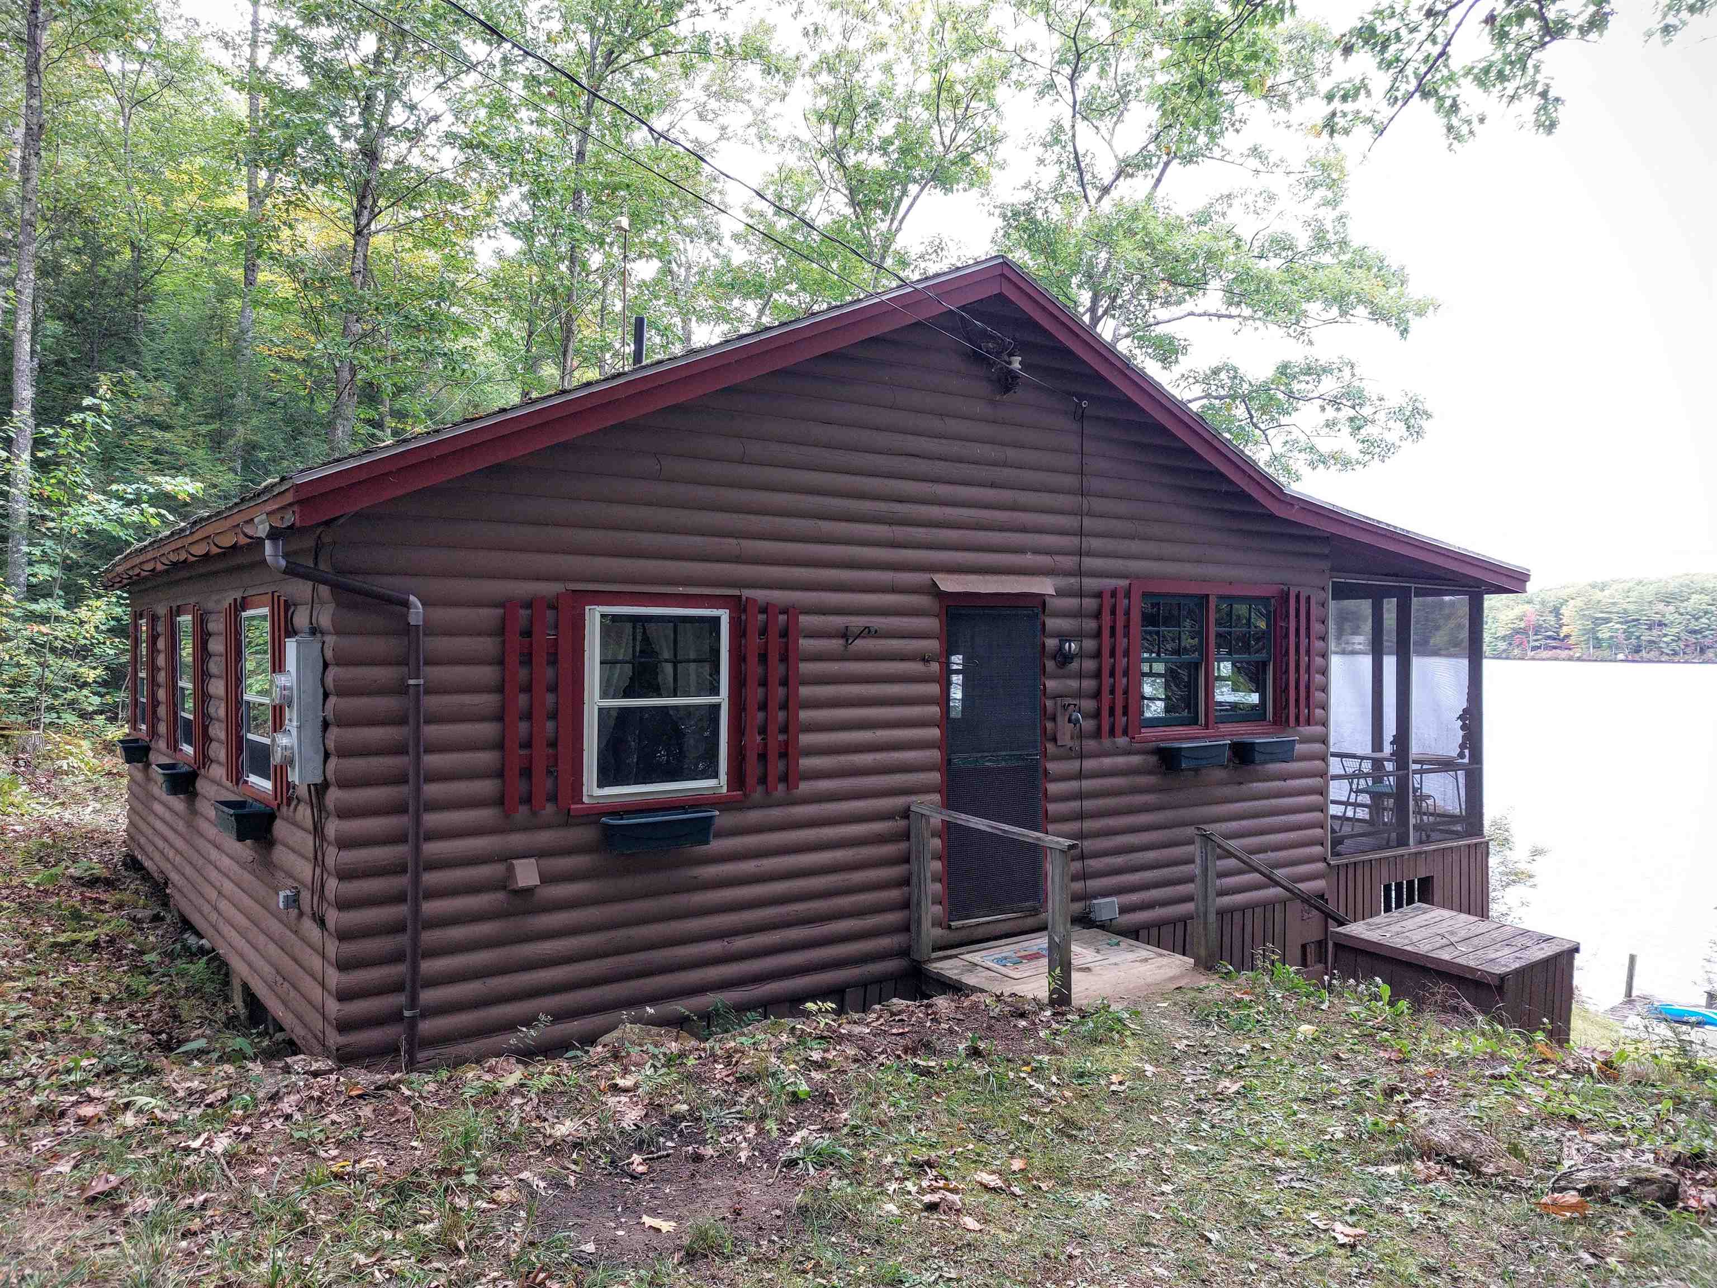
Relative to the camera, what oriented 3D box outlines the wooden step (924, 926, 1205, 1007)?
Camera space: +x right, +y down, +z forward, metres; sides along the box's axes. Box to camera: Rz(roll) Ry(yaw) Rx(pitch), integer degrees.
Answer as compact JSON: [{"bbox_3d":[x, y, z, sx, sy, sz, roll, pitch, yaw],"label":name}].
[{"bbox_3d":[1.182,1.970,7.122,1.550,0.120,0.950,0,-1,-37],"label":"wooden step"}]

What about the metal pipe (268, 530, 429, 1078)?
[{"bbox_3d":[-2.205,0.720,5.140,0.650,2.357,0.080,0,-1,-37],"label":"metal pipe"}]

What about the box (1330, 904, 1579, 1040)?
[{"bbox_3d":[3.675,2.119,7.328,1.094,0.680,1.003,0,-1,-37],"label":"box"}]

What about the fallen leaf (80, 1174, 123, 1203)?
[{"bbox_3d":[-2.464,1.773,3.880,0.135,0.050,0.095,0,-1,-38],"label":"fallen leaf"}]

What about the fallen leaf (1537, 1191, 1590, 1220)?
[{"bbox_3d":[2.275,1.815,3.850,0.150,0.040,0.110,0,0,24],"label":"fallen leaf"}]

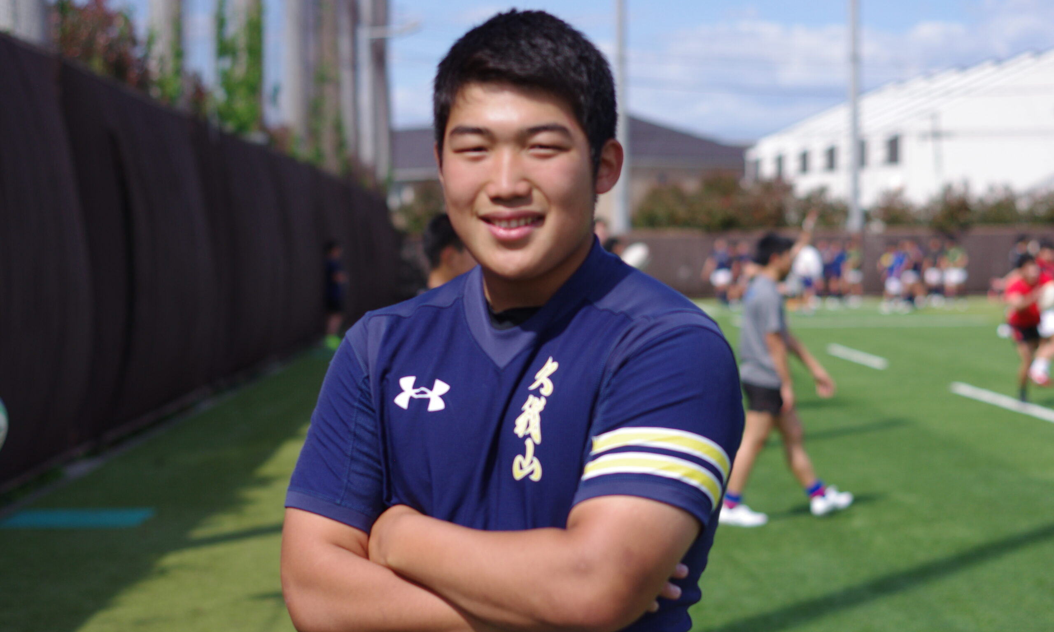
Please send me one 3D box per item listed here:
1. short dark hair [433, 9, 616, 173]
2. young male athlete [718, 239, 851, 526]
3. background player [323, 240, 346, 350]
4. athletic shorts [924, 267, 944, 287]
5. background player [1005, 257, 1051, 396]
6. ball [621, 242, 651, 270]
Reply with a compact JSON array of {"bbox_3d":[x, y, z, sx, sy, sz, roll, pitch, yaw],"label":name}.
[{"bbox_3d":[-0.001,-0.212,2.100,0.175,0.170,0.205,0,2,13],"label":"short dark hair"},{"bbox_3d":[1.552,0.371,13.100,0.790,1.710,0.500,-1,2,-21],"label":"young male athlete"},{"bbox_3d":[-3.053,-0.321,34.900,0.380,1.700,0.450,0,2,30],"label":"background player"},{"bbox_3d":[10.944,-1.052,59.000,0.400,0.380,0.280,0,2,6],"label":"athletic shorts"},{"bbox_3d":[5.241,0.107,22.900,0.650,1.540,0.550,1,2,38],"label":"background player"},{"bbox_3d":[0.997,-0.542,20.200,0.290,0.190,0.190,-45,0,0],"label":"ball"}]

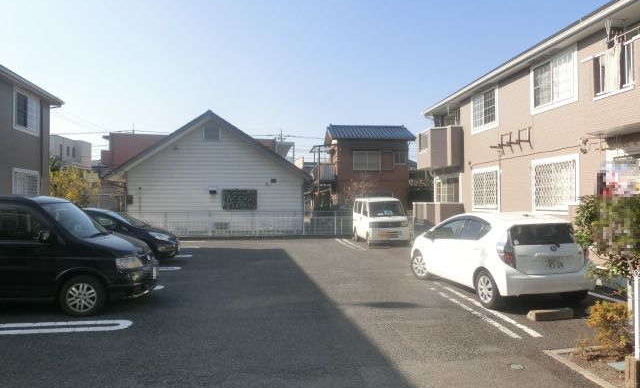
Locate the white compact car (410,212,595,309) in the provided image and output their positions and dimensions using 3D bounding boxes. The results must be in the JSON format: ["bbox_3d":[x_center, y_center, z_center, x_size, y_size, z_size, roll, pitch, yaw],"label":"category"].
[{"bbox_3d":[3.138,1.087,8.447,1.695,1.445,3.995,0,-1,-10],"label":"white compact car"}]

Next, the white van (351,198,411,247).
[{"bbox_3d":[2.300,1.043,17.087,1.475,1.820,3.395,0,-1,-6],"label":"white van"}]

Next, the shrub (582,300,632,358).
[{"bbox_3d":[3.117,1.451,4.827,0.520,0.600,0.480,0,-1,-6],"label":"shrub"}]

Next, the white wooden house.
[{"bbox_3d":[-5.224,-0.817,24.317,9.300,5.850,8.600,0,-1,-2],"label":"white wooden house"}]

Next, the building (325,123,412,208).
[{"bbox_3d":[3.294,-1.262,30.424,5.700,6.850,5.000,0,-1,-6],"label":"building"}]

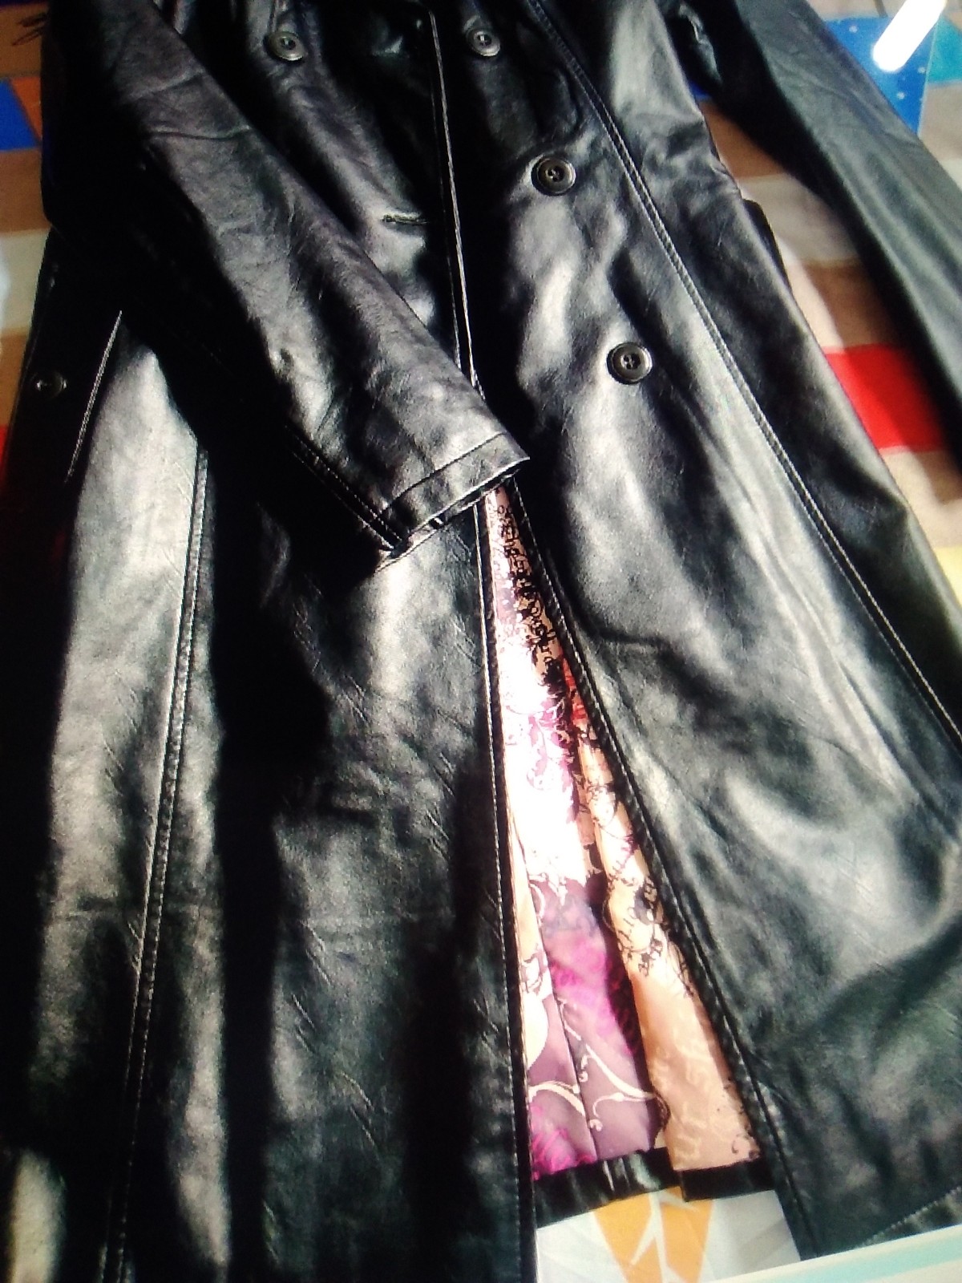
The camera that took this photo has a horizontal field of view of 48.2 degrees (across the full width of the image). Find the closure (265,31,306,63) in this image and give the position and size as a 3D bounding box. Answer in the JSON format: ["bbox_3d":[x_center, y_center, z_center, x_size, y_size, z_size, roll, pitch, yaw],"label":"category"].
[{"bbox_3d":[-0.139,-0.426,0.770,0.028,0.005,0.028,0,76,-20],"label":"closure"}]

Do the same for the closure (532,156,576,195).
[{"bbox_3d":[0.050,-0.312,0.720,0.028,0.005,0.028,0,70,-3],"label":"closure"}]

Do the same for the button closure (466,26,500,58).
[{"bbox_3d":[0.002,-0.435,0.780,0.028,0.005,0.028,0,77,-23],"label":"button closure"}]

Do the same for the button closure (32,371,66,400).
[{"bbox_3d":[-0.299,-0.177,0.745,0.026,0.005,0.026,0,69,-5],"label":"button closure"}]

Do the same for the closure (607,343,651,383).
[{"bbox_3d":[0.096,-0.178,0.690,0.028,0.005,0.028,0,70,-3],"label":"closure"}]

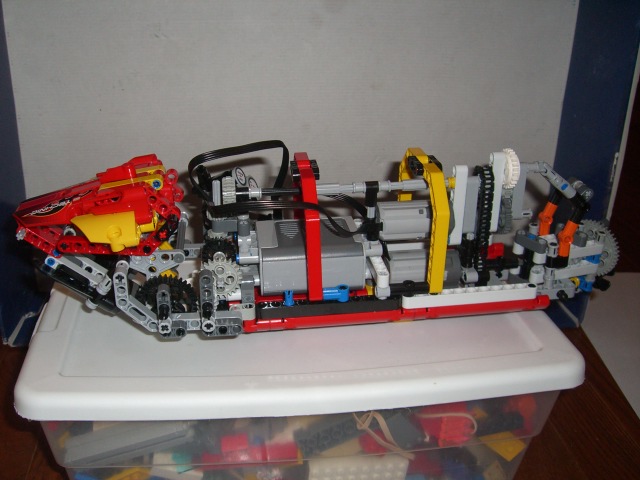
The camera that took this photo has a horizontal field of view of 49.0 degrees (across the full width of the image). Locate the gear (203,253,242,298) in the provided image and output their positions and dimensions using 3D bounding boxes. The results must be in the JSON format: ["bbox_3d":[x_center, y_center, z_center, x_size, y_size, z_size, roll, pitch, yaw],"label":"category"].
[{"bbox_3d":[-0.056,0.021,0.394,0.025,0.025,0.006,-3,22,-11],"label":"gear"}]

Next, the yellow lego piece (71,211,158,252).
[{"bbox_3d":[-0.118,-0.005,0.402,0.048,0.021,0.016,-5,22,-10],"label":"yellow lego piece"}]

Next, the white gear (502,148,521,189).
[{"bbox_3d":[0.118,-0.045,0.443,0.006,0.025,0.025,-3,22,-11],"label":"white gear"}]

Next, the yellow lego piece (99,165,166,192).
[{"bbox_3d":[-0.108,-0.035,0.406,0.041,0.009,0.023,-12,23,-7],"label":"yellow lego piece"}]

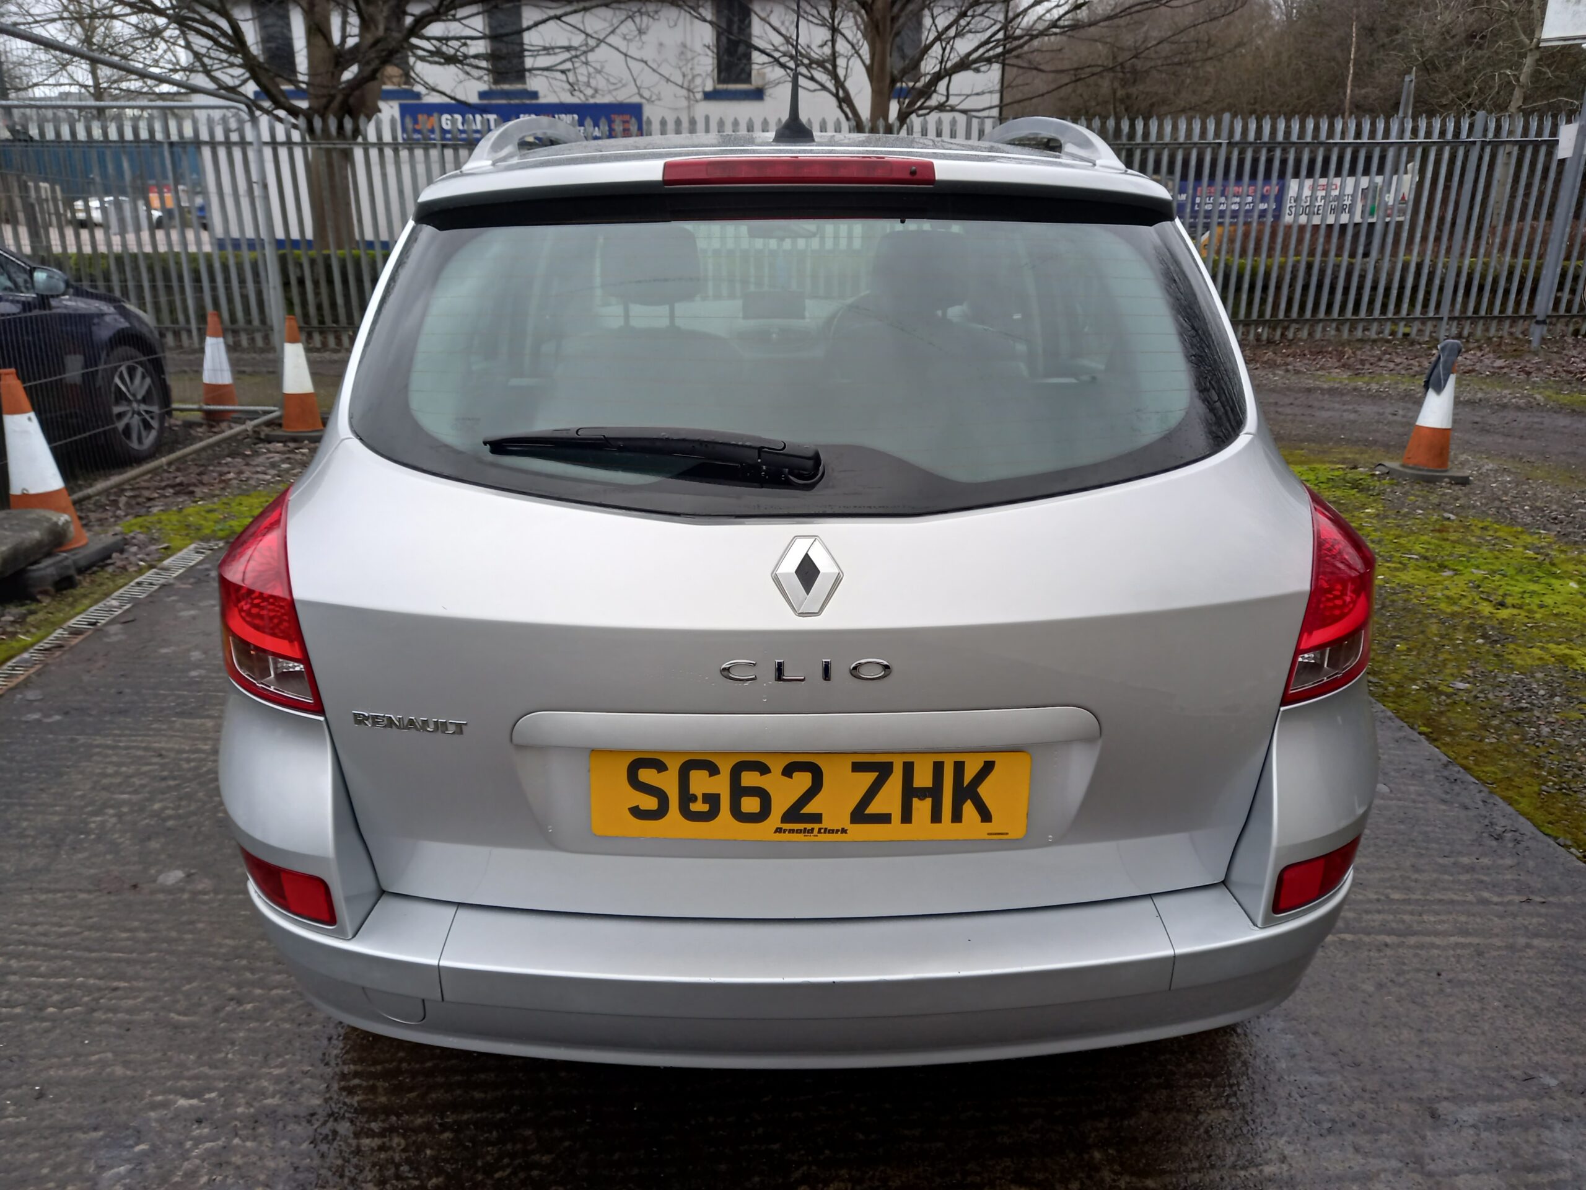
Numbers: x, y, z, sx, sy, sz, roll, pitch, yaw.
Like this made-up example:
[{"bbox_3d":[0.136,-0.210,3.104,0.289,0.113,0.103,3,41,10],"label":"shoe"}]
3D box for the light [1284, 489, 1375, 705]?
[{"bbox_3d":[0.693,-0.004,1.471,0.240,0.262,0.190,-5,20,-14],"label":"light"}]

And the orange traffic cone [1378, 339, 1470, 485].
[{"bbox_3d":[3.592,-1.029,6.376,0.420,0.745,0.420,8,21,21],"label":"orange traffic cone"}]

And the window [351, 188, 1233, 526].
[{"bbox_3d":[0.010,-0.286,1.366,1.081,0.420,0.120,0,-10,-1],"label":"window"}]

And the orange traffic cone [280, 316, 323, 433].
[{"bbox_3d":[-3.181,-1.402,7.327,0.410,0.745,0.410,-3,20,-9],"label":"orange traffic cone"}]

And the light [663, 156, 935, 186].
[{"bbox_3d":[0.007,-0.508,1.375,0.324,0.032,0.050,0,19,-1],"label":"light"}]

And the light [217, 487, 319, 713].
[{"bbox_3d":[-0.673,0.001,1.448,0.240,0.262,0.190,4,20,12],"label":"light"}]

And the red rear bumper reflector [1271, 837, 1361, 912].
[{"bbox_3d":[0.702,0.362,1.537,0.198,0.079,0.083,-6,20,-18],"label":"red rear bumper reflector"}]

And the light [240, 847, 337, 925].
[{"bbox_3d":[-0.675,0.370,1.514,0.218,0.077,0.076,6,20,16],"label":"light"}]

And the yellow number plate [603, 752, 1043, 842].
[{"bbox_3d":[0.021,0.237,1.352,0.520,0.111,0.020,0,13,-1],"label":"yellow number plate"}]

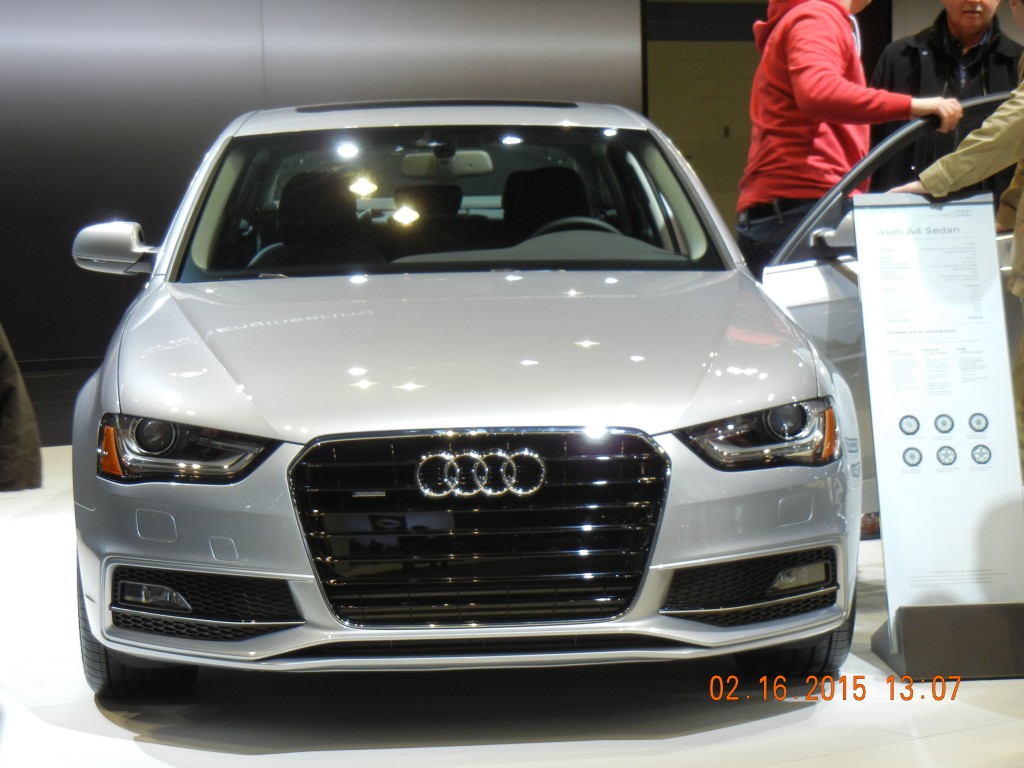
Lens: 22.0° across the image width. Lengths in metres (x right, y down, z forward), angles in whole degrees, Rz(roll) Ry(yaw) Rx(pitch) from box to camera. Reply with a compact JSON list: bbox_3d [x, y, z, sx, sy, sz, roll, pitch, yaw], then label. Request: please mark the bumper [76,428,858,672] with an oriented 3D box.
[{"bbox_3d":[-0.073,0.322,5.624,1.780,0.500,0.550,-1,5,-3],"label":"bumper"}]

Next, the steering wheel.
[{"bbox_3d":[0.179,-0.294,7.304,0.370,0.370,0.110,-1,28,-3],"label":"steering wheel"}]

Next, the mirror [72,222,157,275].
[{"bbox_3d":[-1.048,-0.357,6.946,0.235,0.140,0.140,-1,5,-3],"label":"mirror"}]

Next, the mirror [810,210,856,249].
[{"bbox_3d":[0.917,-0.389,6.905,0.140,0.145,0.235,-5,6,-40],"label":"mirror"}]

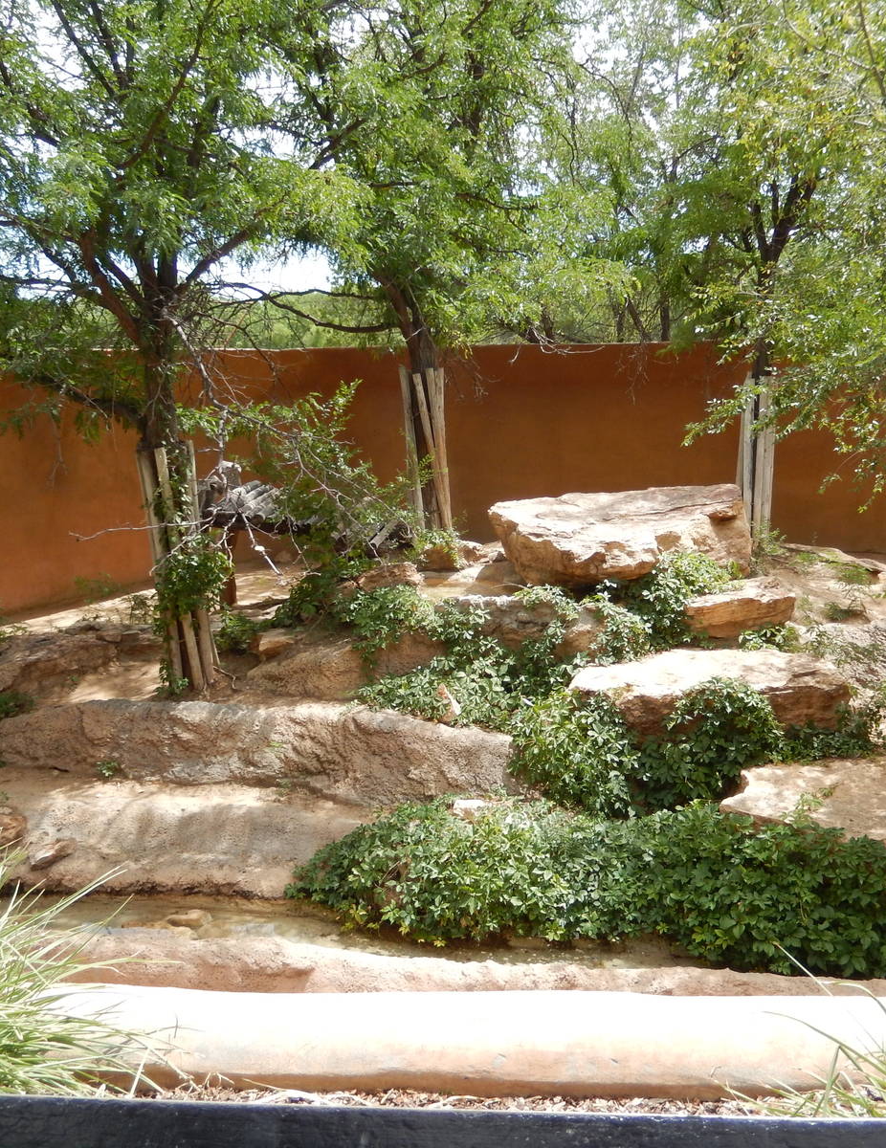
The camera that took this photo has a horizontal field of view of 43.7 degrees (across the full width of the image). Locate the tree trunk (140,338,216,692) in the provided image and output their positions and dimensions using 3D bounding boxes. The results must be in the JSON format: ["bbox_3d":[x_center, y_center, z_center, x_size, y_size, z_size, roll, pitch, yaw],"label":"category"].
[{"bbox_3d":[-1.860,-0.368,7.800,0.395,2.460,0.420,0,12,0],"label":"tree trunk"}]

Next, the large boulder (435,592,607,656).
[{"bbox_3d":[0.587,0.394,8.600,1.313,0.411,0.700,0,12,0],"label":"large boulder"}]

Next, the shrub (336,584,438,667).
[{"bbox_3d":[-0.457,0.396,8.700,0.791,0.596,0.550,0,12,0],"label":"shrub"}]

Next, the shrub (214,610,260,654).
[{"bbox_3d":[-1.781,0.506,9.601,0.400,0.350,0.350,0,13,0],"label":"shrub"}]

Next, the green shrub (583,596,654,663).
[{"bbox_3d":[1.485,0.469,9.439,0.620,0.520,0.450,0,13,0],"label":"green shrub"}]

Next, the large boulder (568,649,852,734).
[{"bbox_3d":[2.044,0.911,8.770,2.080,0.460,1.000,0,13,0],"label":"large boulder"}]

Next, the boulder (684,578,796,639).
[{"bbox_3d":[2.409,0.277,9.000,0.827,0.422,0.700,0,12,0],"label":"boulder"}]

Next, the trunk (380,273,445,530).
[{"bbox_3d":[-0.317,-1.953,12.785,0.720,2.900,0.550,0,13,0],"label":"trunk"}]

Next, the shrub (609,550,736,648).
[{"bbox_3d":[2.023,0.213,9.893,1.080,0.720,0.700,0,13,0],"label":"shrub"}]

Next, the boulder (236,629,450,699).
[{"bbox_3d":[-0.724,0.666,8.200,1.474,0.405,0.800,0,12,0],"label":"boulder"}]

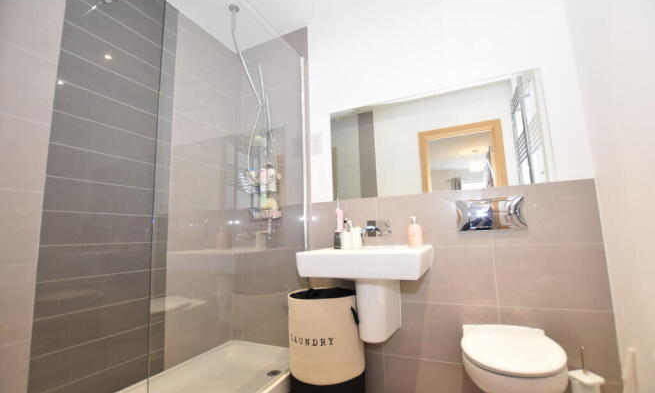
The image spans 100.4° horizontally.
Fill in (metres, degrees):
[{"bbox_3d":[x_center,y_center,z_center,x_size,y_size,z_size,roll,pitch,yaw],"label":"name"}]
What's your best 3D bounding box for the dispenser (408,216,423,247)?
[{"bbox_3d":[0.465,0.191,1.450,0.074,0.168,0.074,0,-8,-14],"label":"dispenser"}]

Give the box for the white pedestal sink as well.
[{"bbox_3d":[0.220,0.496,1.390,0.600,0.455,0.455,-5,-9,25],"label":"white pedestal sink"}]

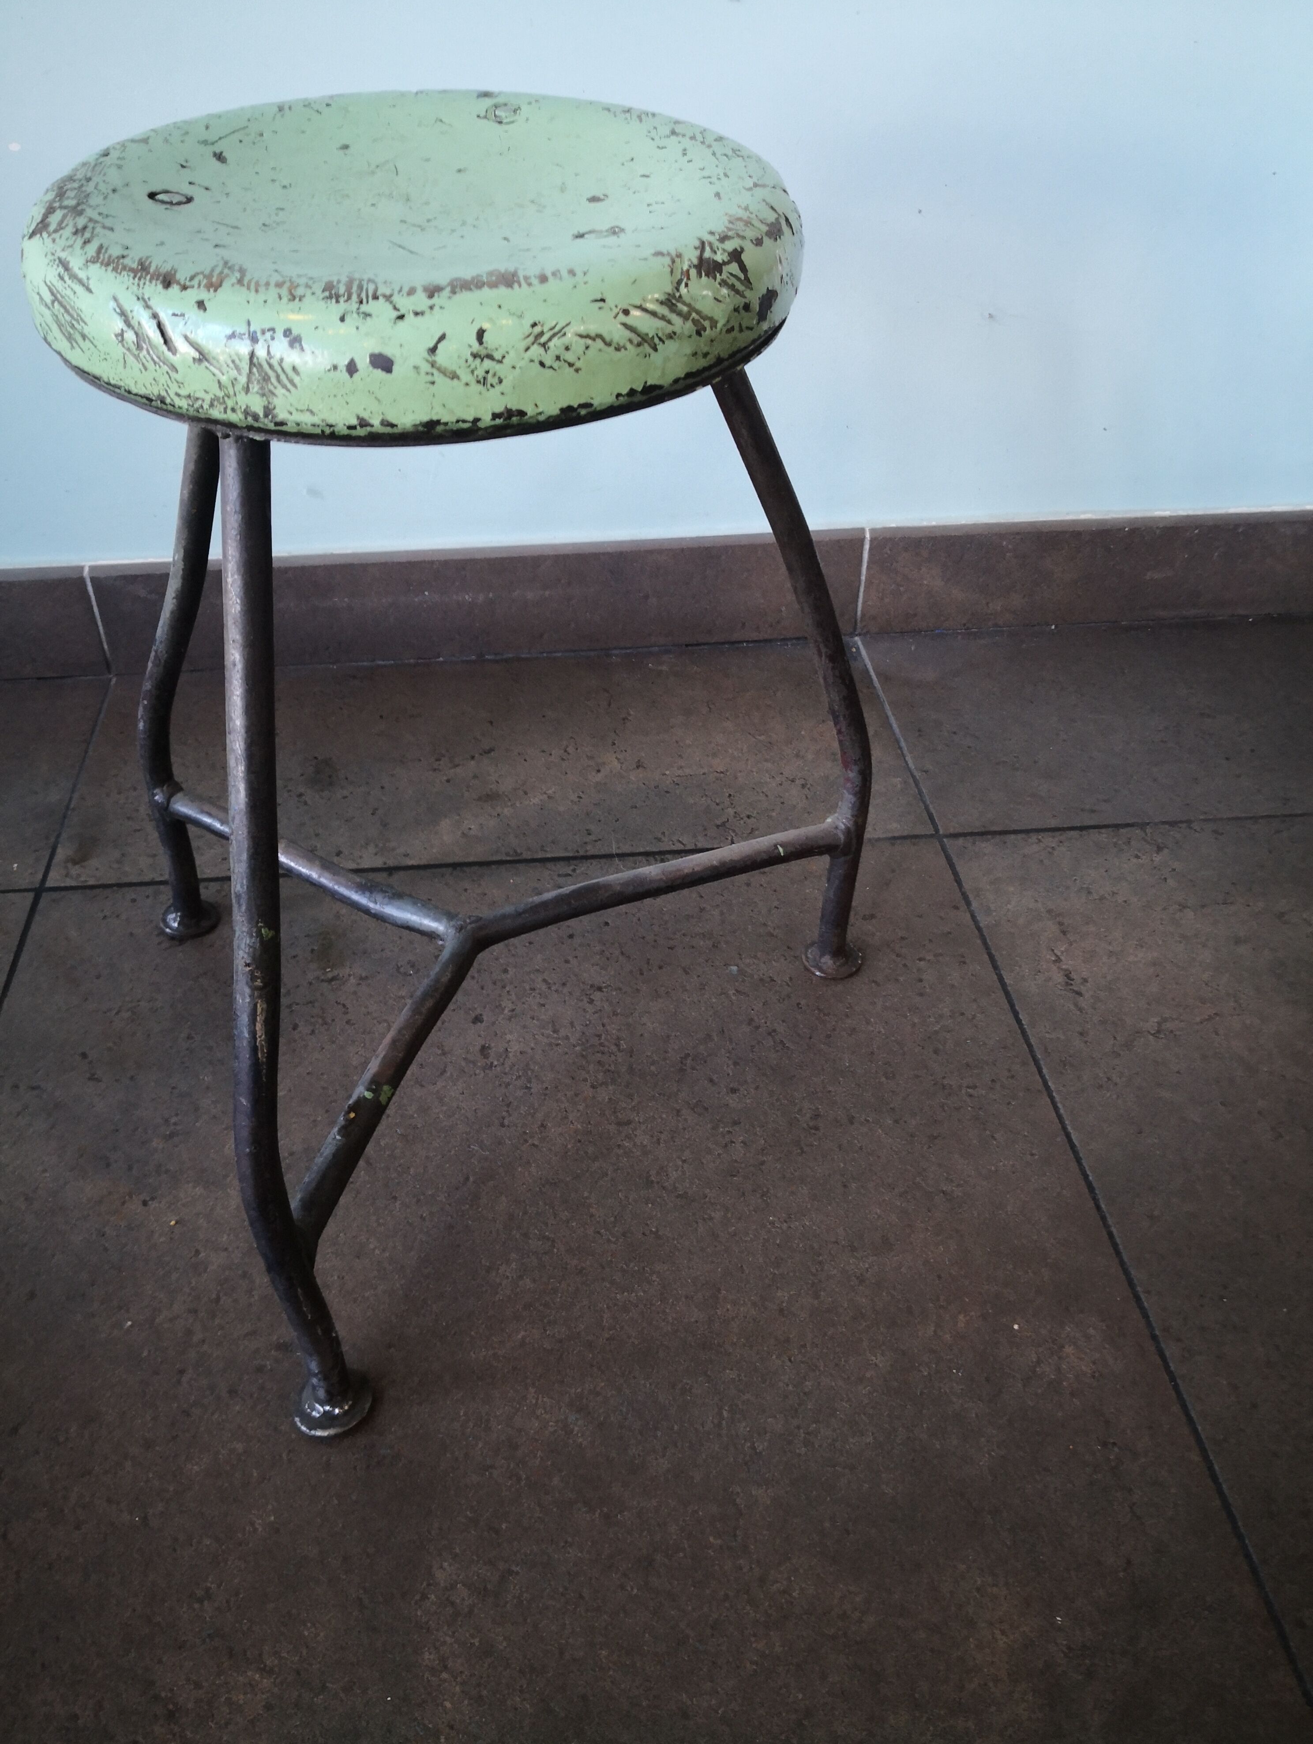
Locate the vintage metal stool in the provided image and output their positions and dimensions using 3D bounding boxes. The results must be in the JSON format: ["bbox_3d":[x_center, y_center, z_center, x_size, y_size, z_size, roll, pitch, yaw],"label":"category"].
[{"bbox_3d":[-0.108,-0.040,0.597,0.446,0.472,0.379,5,41,5],"label":"vintage metal stool"}]

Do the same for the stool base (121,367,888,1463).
[{"bbox_3d":[-0.109,-0.015,0.607,0.446,0.421,0.360,5,41,5],"label":"stool base"}]

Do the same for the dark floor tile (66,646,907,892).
[{"bbox_3d":[-0.117,-0.088,1.023,0.601,0.010,0.260,-4,41,-5],"label":"dark floor tile"}]

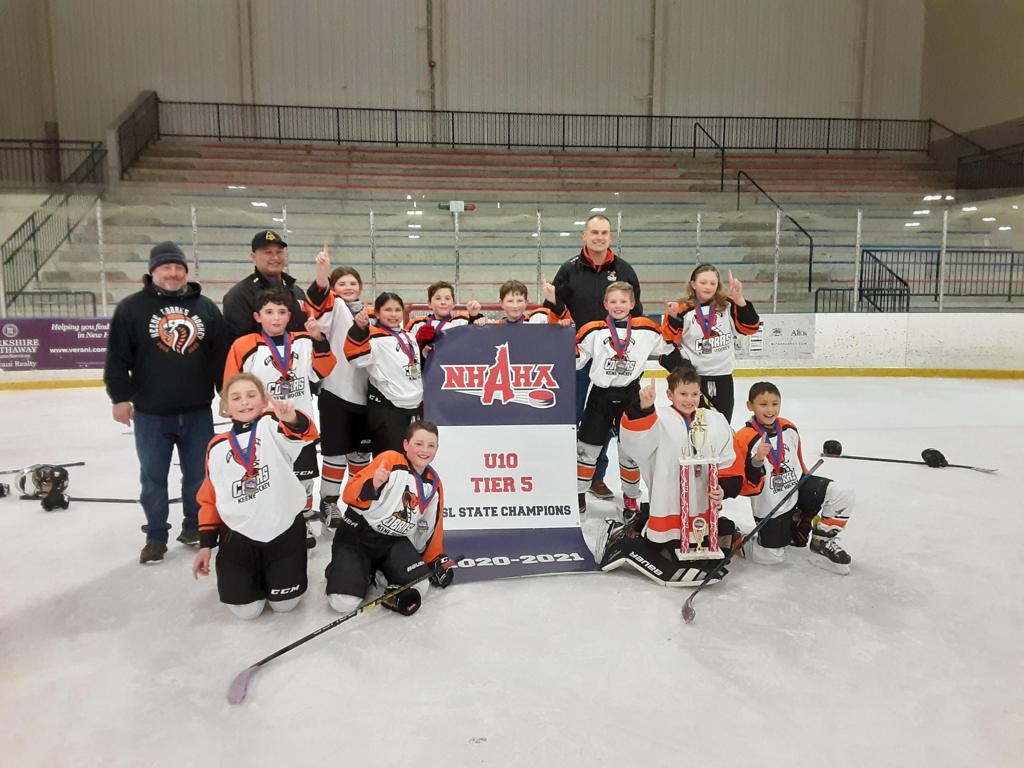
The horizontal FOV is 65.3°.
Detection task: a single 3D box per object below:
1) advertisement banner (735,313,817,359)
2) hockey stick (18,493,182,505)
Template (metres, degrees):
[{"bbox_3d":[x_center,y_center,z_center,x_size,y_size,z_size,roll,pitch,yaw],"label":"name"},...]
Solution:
[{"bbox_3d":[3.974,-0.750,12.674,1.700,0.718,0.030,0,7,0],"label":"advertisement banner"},{"bbox_3d":[-2.860,0.787,5.614,1.168,0.040,0.190,1,7,7],"label":"hockey stick"}]

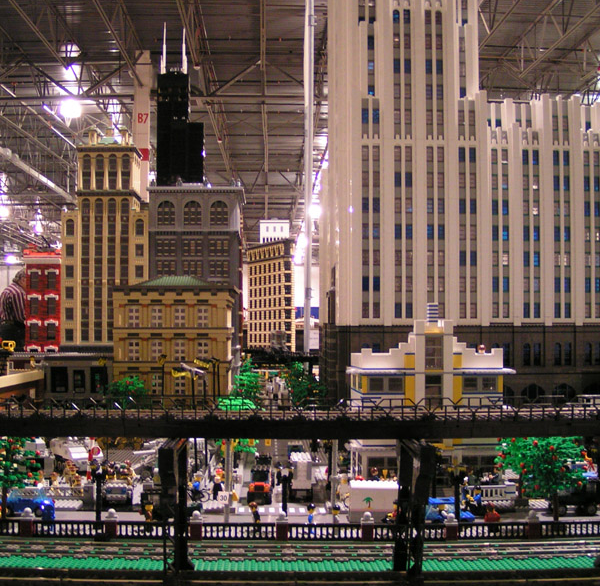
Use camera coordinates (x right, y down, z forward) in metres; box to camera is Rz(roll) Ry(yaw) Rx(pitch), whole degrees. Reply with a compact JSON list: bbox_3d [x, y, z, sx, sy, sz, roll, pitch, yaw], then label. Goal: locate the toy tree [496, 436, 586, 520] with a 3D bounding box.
[{"bbox_3d":[0.343,0.265,1.258,0.125,0.145,0.115,0,-3,-1],"label":"toy tree"}]

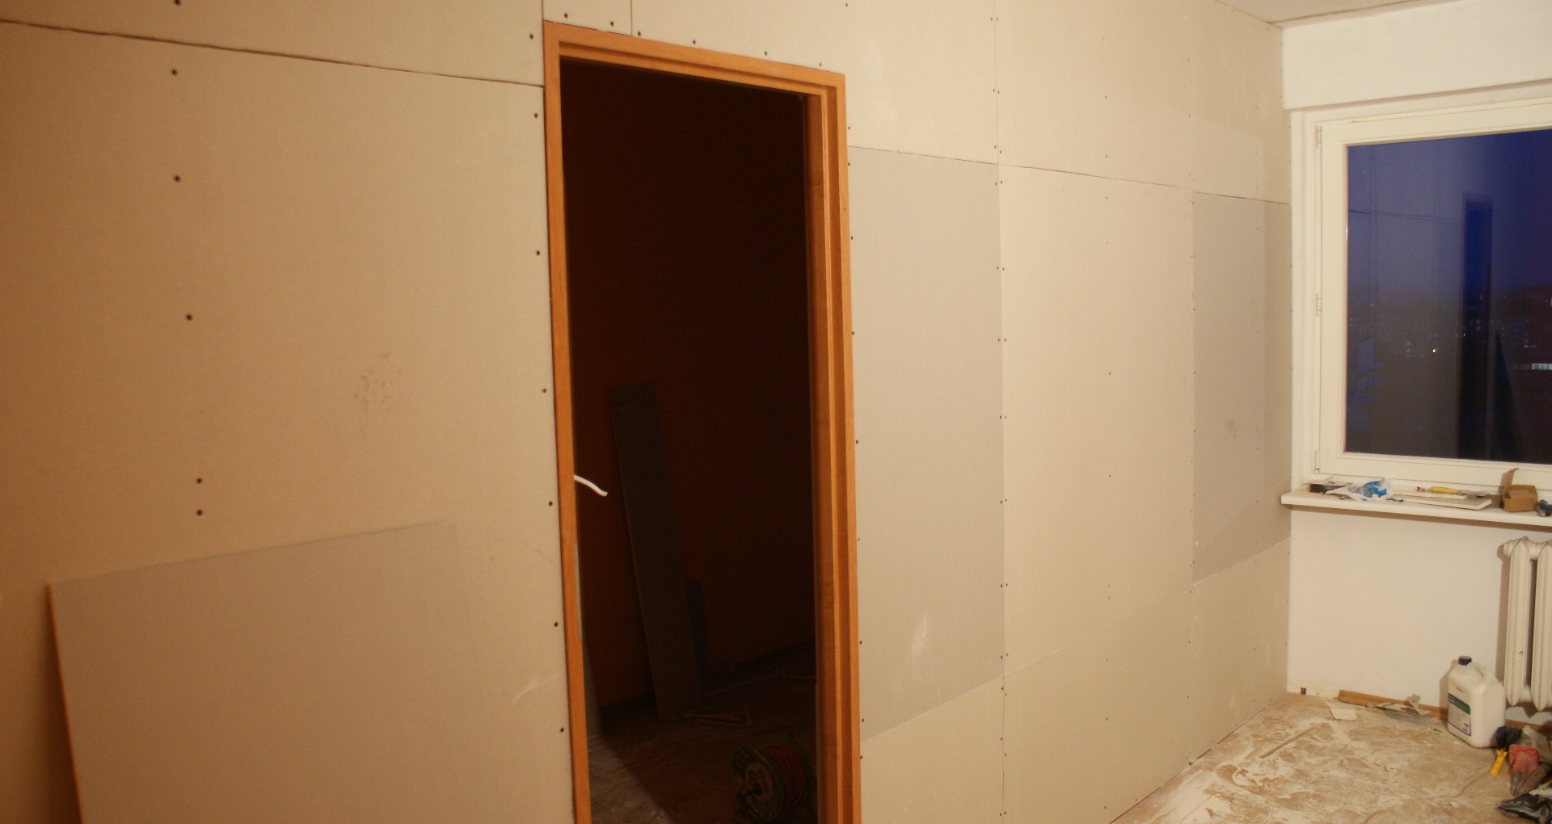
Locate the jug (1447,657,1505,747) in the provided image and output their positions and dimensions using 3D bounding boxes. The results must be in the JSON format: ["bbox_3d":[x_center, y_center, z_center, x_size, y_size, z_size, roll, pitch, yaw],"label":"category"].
[{"bbox_3d":[2.535,1.040,4.130,0.125,0.292,0.182,-2,5,2],"label":"jug"}]

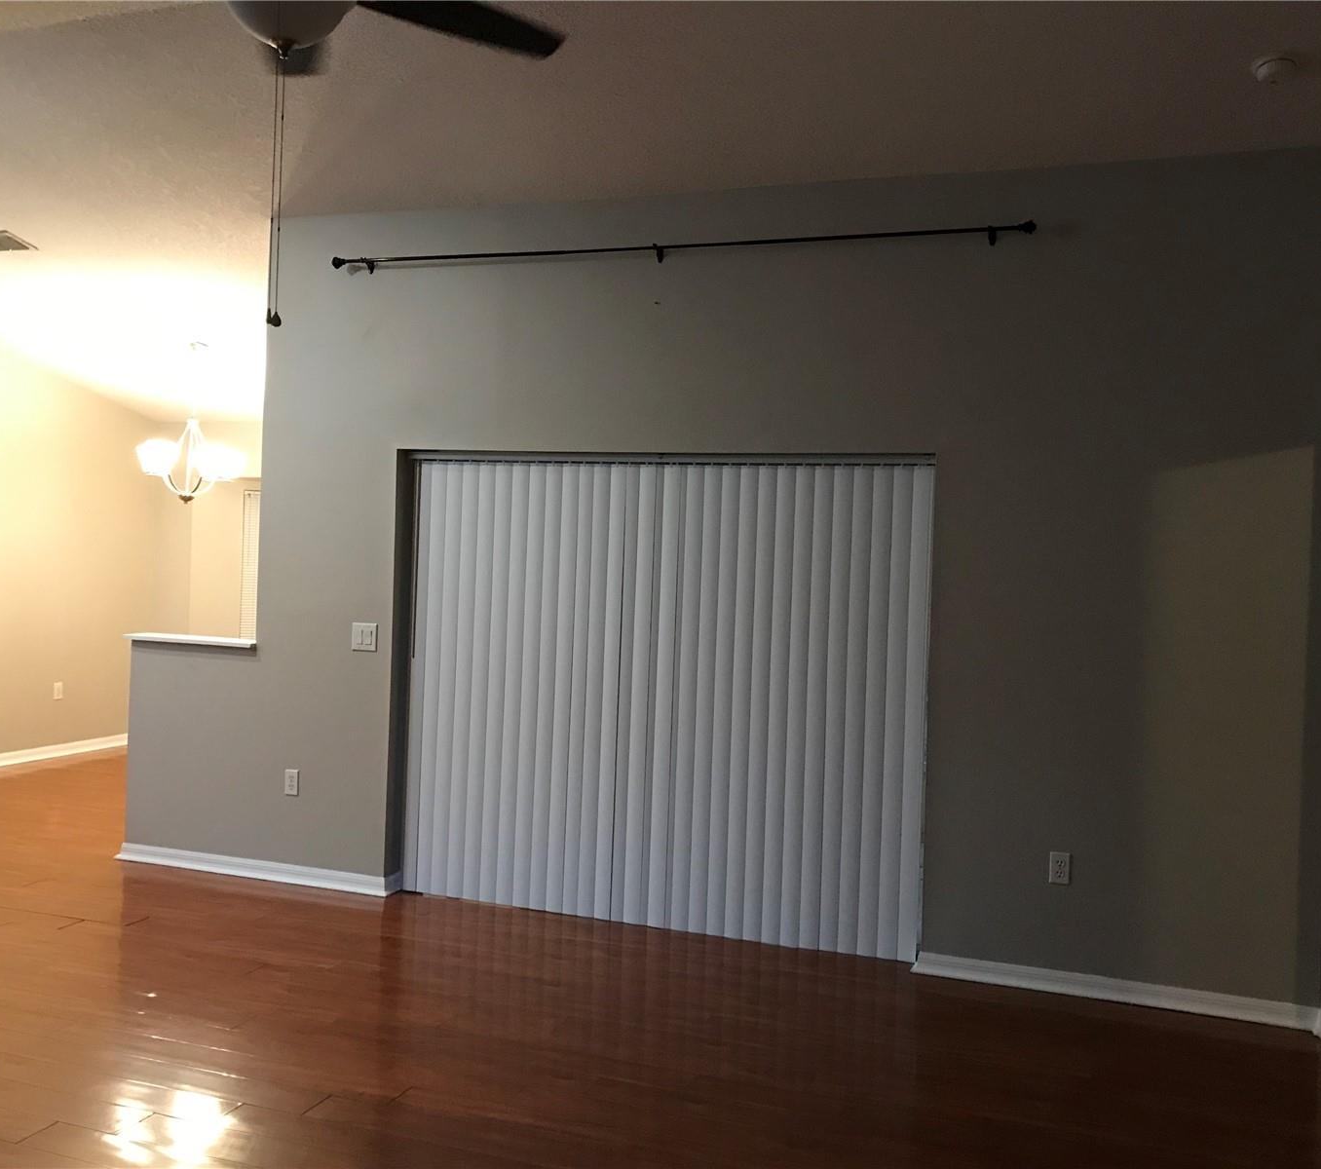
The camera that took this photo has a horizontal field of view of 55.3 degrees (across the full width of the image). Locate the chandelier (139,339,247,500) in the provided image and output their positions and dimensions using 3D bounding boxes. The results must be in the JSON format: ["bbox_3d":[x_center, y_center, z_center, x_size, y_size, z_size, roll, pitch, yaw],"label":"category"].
[{"bbox_3d":[-2.902,-1.000,7.785,0.640,0.970,0.640,2,1,19],"label":"chandelier"}]

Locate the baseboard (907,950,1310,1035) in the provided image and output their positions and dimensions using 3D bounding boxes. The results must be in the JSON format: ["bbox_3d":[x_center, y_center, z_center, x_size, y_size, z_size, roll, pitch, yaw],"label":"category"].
[{"bbox_3d":[1.626,1.477,4.612,1.390,0.083,0.020,2,1,19],"label":"baseboard"}]

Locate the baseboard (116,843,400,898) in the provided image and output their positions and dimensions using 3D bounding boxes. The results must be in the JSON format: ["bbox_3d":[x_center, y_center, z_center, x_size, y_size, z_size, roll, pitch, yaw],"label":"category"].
[{"bbox_3d":[-1.917,1.330,5.927,1.500,0.083,0.130,2,1,19],"label":"baseboard"}]

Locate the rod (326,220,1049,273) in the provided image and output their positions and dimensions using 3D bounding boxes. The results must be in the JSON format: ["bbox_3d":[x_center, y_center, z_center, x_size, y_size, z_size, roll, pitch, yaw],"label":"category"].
[{"bbox_3d":[-0.040,-1.369,5.158,3.025,0.068,0.100,2,1,19],"label":"rod"}]

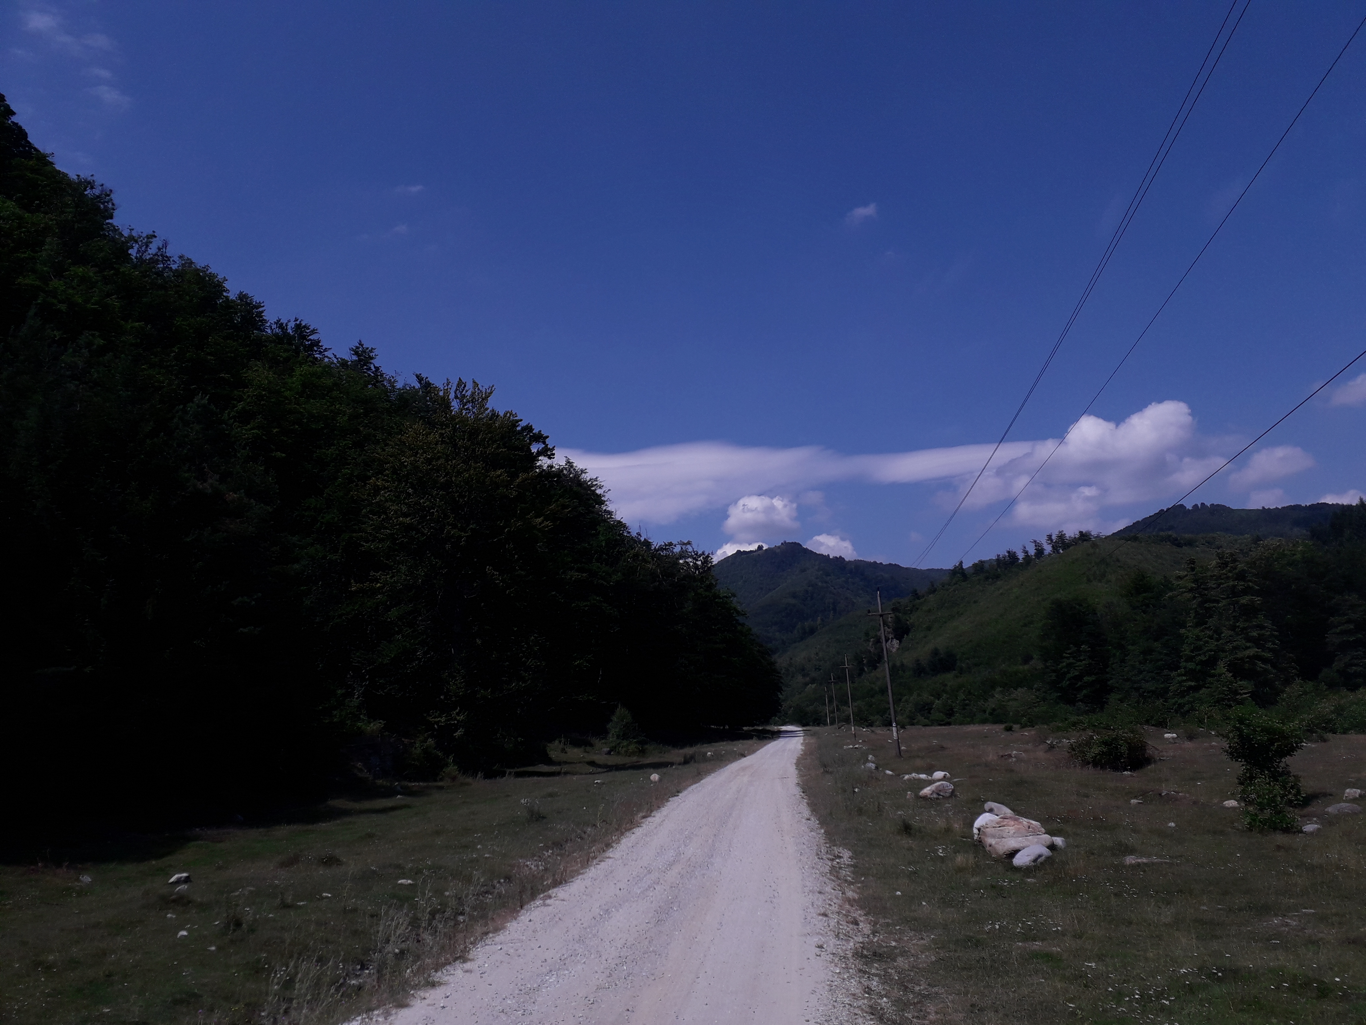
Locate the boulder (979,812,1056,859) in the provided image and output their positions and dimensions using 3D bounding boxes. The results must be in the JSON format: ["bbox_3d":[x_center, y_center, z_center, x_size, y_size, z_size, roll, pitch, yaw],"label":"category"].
[{"bbox_3d":[3.991,3.877,12.820,0.880,0.450,0.700,-5,-12,16],"label":"boulder"}]

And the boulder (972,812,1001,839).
[{"bbox_3d":[4.041,4.171,14.087,0.380,0.360,0.450,-4,-11,15],"label":"boulder"}]

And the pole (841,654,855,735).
[{"bbox_3d":[13.940,15.280,88.552,1.150,7.000,0.250,-6,-11,6],"label":"pole"}]

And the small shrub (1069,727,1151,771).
[{"bbox_3d":[12.592,6.975,31.550,2.300,1.200,2.000,-6,-12,21],"label":"small shrub"}]

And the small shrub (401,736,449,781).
[{"bbox_3d":[-8.398,8.010,34.789,1.400,1.350,1.300,1,-11,-13],"label":"small shrub"}]

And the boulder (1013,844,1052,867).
[{"bbox_3d":[3.887,3.803,11.885,0.430,0.240,0.320,-5,-12,17],"label":"boulder"}]

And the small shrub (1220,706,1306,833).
[{"bbox_3d":[8.133,3.622,15.114,1.100,1.650,1.000,-7,-12,27],"label":"small shrub"}]

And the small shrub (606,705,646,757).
[{"bbox_3d":[-2.701,10.444,51.098,1.800,2.300,1.800,-1,-11,-3],"label":"small shrub"}]

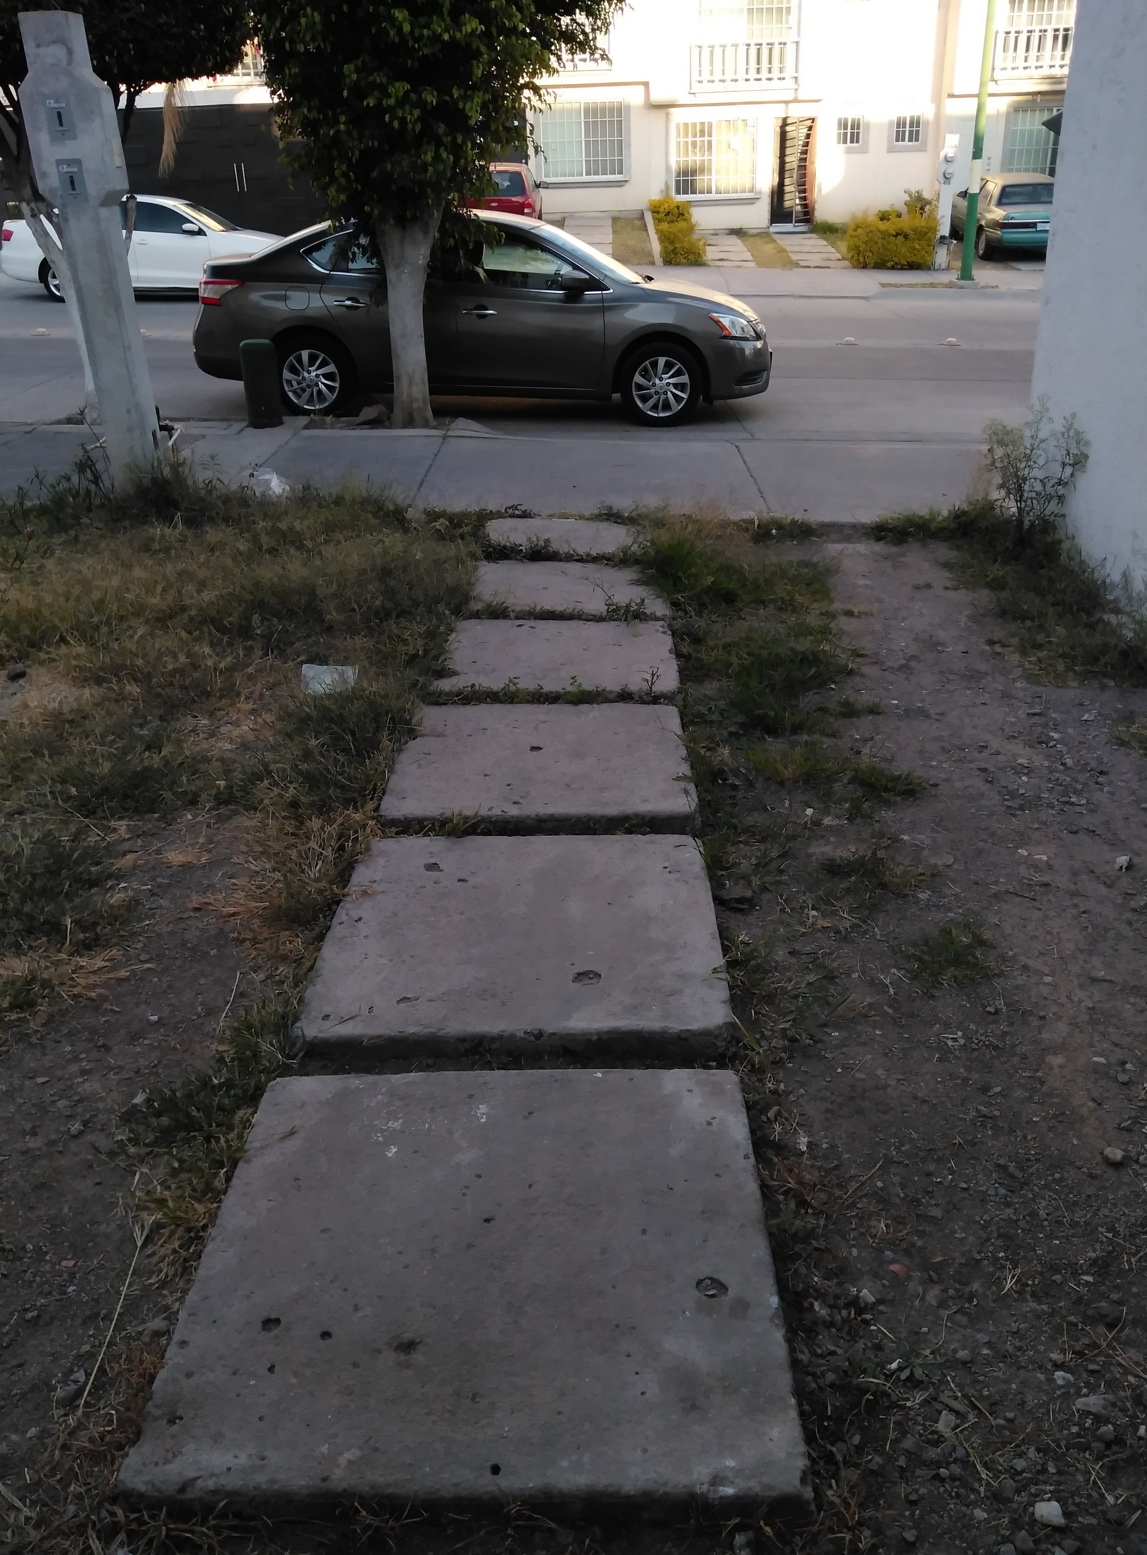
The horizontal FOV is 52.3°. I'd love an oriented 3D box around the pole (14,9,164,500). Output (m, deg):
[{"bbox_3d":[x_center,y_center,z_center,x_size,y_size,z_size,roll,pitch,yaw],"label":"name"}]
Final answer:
[{"bbox_3d":[-2.431,-2.587,5.908,0.420,2.162,0.270,-2,24,0],"label":"pole"}]

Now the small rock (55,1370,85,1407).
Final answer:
[{"bbox_3d":[-0.620,0.752,1.437,0.036,0.026,0.040,-1,25,0],"label":"small rock"}]

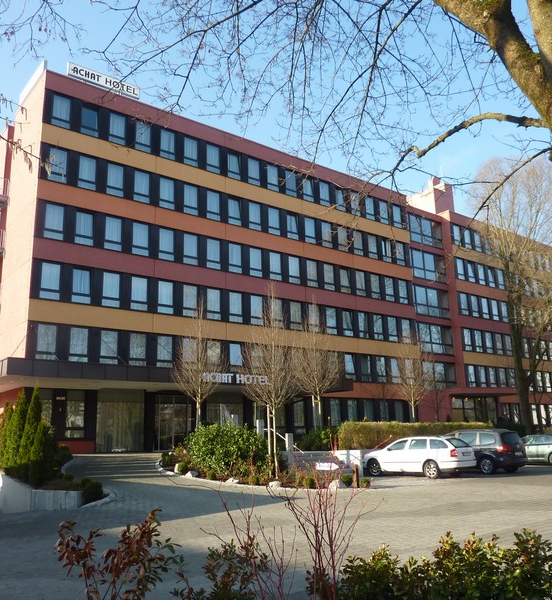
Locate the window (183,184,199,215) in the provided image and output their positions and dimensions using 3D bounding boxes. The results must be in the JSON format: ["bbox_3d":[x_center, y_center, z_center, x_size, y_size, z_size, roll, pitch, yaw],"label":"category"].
[{"bbox_3d":[-4.813,-5.640,32.825,0.950,1.710,0.150,9,-18,-37],"label":"window"}]

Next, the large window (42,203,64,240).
[{"bbox_3d":[-11.076,-3.893,28.835,0.960,1.820,0.120,9,-18,-37],"label":"large window"}]

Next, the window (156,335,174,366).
[{"bbox_3d":[-5.606,2.698,29.127,0.900,1.692,0.120,9,-18,-36],"label":"window"}]

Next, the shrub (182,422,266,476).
[{"bbox_3d":[-1.891,5.544,21.617,3.142,1.882,2.600,-2,-14,0],"label":"shrub"}]

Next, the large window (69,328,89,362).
[{"bbox_3d":[-9.069,2.153,26.538,0.900,1.692,0.120,9,-18,-36],"label":"large window"}]

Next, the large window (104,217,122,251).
[{"bbox_3d":[-8.631,-3.509,30.668,0.960,1.820,0.120,9,-18,-37],"label":"large window"}]

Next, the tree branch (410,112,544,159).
[{"bbox_3d":[1.744,-1.424,5.000,1.120,0.420,0.400,-2,-14,0],"label":"tree branch"}]

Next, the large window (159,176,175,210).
[{"bbox_3d":[-6.290,-6.127,33.269,0.960,1.820,0.120,9,-18,-37],"label":"large window"}]

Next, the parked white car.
[{"bbox_3d":[5.548,6.209,22.886,1.770,1.470,4.570,11,-19,-42],"label":"parked white car"}]

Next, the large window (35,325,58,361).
[{"bbox_3d":[-10.399,2.018,26.177,0.950,1.710,0.150,9,-18,-37],"label":"large window"}]

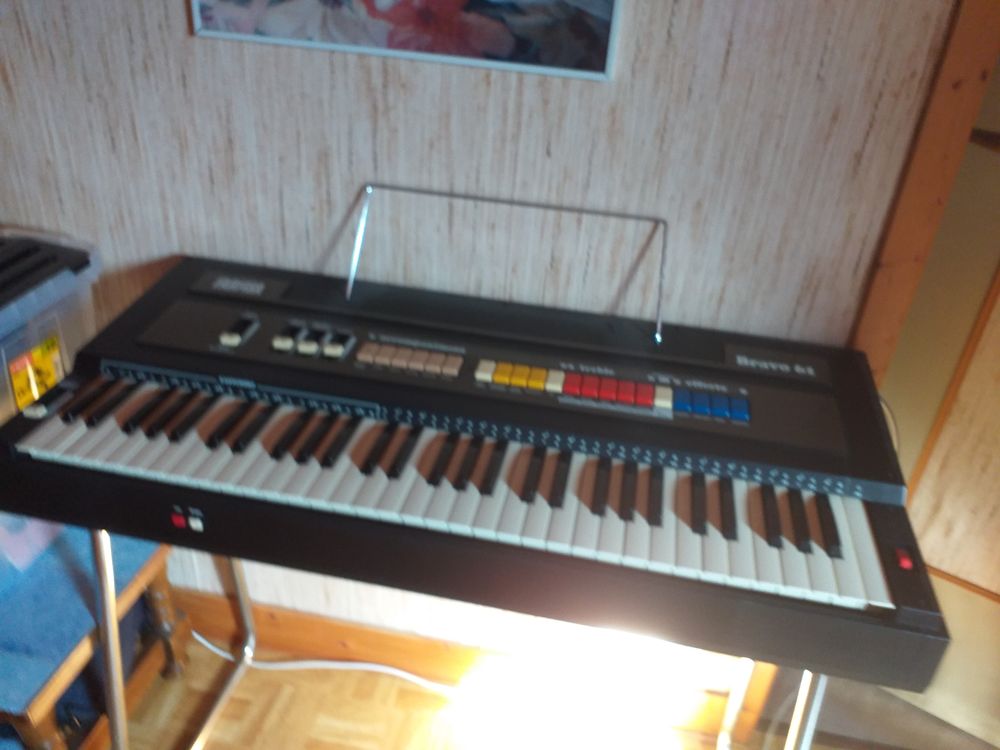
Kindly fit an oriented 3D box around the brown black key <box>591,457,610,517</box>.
[{"bbox_3d":[0.104,0.108,0.779,0.012,0.011,0.085,9,34,8],"label":"brown black key"}]

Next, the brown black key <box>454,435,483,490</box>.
[{"bbox_3d":[-0.030,0.088,0.802,0.011,0.011,0.085,9,34,8],"label":"brown black key"}]

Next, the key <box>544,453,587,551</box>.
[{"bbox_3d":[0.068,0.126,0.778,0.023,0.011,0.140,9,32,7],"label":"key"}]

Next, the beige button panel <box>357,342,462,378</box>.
[{"bbox_3d":[-0.102,-0.018,0.902,0.120,0.010,0.030,9,37,8],"label":"beige button panel"}]

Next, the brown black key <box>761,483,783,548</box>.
[{"bbox_3d":[0.265,0.133,0.756,0.012,0.011,0.085,9,34,8],"label":"brown black key"}]

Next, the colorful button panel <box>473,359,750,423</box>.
[{"bbox_3d":[0.124,0.016,0.874,0.305,0.010,0.032,9,37,8],"label":"colorful button panel"}]

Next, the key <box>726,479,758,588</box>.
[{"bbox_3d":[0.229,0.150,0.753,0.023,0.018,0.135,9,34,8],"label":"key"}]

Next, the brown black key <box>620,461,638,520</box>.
[{"bbox_3d":[0.130,0.114,0.785,0.012,0.010,0.086,9,32,7],"label":"brown black key"}]

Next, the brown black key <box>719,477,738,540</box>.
[{"bbox_3d":[0.227,0.129,0.772,0.012,0.010,0.086,9,32,7],"label":"brown black key"}]

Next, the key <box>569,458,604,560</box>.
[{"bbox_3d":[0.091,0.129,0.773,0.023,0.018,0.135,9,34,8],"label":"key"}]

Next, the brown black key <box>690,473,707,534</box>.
[{"bbox_3d":[0.196,0.122,0.766,0.012,0.011,0.085,9,34,8],"label":"brown black key"}]

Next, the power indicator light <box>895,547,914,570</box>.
[{"bbox_3d":[0.375,0.170,0.723,0.011,0.008,0.019,9,32,7],"label":"power indicator light"}]

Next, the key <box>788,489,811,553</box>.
[{"bbox_3d":[0.291,0.137,0.752,0.012,0.011,0.085,9,34,8],"label":"key"}]

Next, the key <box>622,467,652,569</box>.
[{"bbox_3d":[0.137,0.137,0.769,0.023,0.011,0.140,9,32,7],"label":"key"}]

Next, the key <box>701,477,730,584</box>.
[{"bbox_3d":[0.207,0.148,0.759,0.022,0.013,0.134,9,34,8],"label":"key"}]

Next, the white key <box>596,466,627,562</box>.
[{"bbox_3d":[0.115,0.133,0.771,0.022,0.013,0.134,9,34,8],"label":"white key"}]

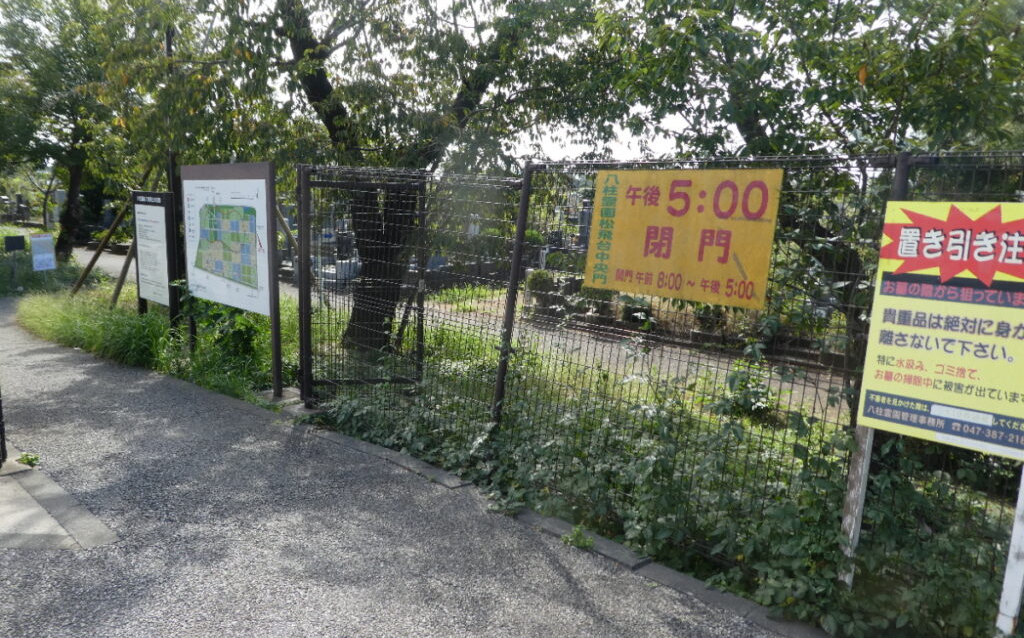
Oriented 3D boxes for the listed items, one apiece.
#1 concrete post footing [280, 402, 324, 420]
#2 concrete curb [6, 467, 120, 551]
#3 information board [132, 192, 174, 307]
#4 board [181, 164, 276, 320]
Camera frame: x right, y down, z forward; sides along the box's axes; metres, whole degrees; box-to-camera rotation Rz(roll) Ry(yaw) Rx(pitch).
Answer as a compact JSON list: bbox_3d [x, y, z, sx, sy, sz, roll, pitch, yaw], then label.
[{"bbox_3d":[-1.536,0.694,5.293,0.280,0.090,0.250,10,13,43],"label":"concrete post footing"},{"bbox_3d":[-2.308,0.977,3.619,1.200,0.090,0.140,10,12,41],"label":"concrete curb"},{"bbox_3d":[-3.540,-0.707,7.070,0.956,1.084,0.055,10,13,43],"label":"information board"},{"bbox_3d":[-2.383,-0.693,5.946,1.635,1.167,0.055,10,13,43],"label":"board"}]

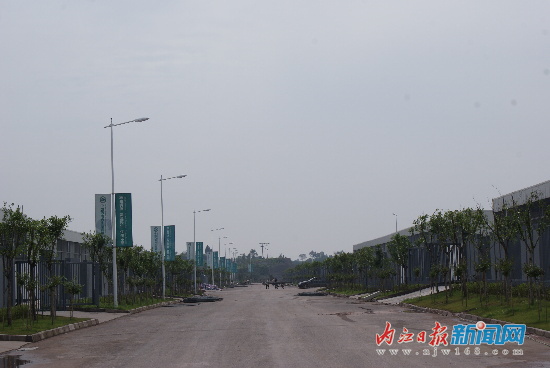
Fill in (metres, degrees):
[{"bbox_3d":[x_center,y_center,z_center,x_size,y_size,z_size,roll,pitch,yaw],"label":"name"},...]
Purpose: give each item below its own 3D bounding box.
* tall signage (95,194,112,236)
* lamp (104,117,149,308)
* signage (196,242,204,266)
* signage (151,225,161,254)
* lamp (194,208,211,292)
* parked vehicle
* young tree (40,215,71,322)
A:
[{"bbox_3d":[-9.080,1.970,66.400,0.850,2.830,0.080,-1,-4,-1],"label":"tall signage"},{"bbox_3d":[-7.685,1.486,66.390,2.340,10.000,0.400,-1,-4,-1],"label":"lamp"},{"bbox_3d":[-8.792,8.320,148.000,0.830,2.830,0.080,-1,-4,-1],"label":"signage"},{"bbox_3d":[-9.528,4.800,100.500,0.830,2.830,0.080,-1,-4,-1],"label":"signage"},{"bbox_3d":[-8.558,7.984,147.988,2.200,9.950,0.400,-1,-4,-1],"label":"lamp"},{"bbox_3d":[5.526,14.224,180.000,4.400,1.550,1.780,1,-5,-26],"label":"parked vehicle"},{"bbox_3d":[-8.489,3.229,48.500,1.300,4.150,1.300,-1,-4,-1],"label":"young tree"}]

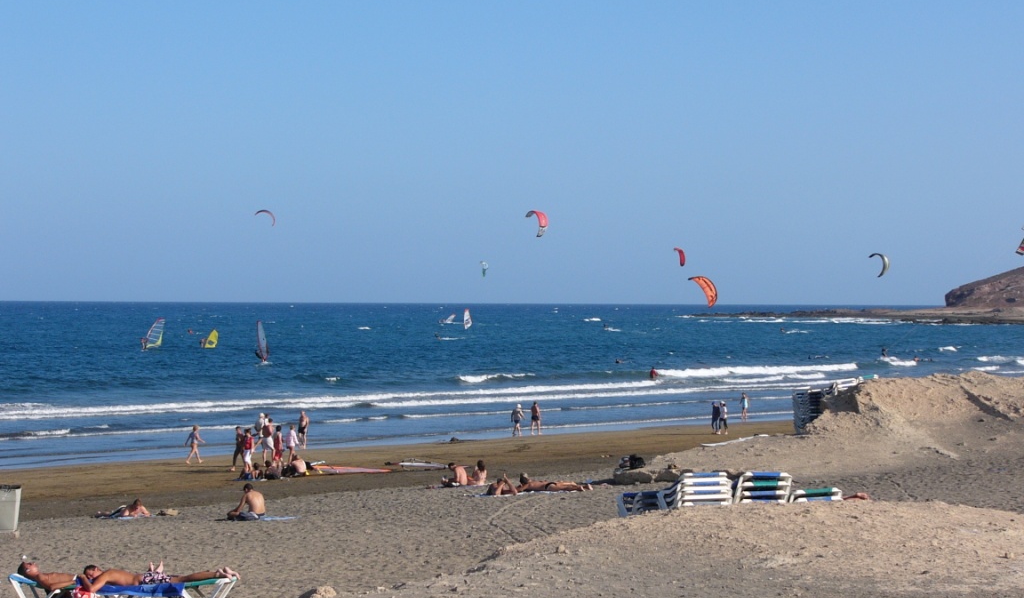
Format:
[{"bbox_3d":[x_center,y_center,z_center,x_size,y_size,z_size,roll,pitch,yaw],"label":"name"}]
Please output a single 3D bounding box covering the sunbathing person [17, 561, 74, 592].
[{"bbox_3d":[-4.893,3.227,26.100,1.720,0.360,0.520,3,0,2],"label":"sunbathing person"}]

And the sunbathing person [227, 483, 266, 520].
[{"bbox_3d":[-6.672,5.114,56.500,0.820,0.880,0.650,0,0,41],"label":"sunbathing person"}]

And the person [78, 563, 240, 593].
[{"bbox_3d":[-3.983,3.175,25.400,1.820,0.300,0.580,0,0,2],"label":"person"}]

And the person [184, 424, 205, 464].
[{"bbox_3d":[-13.395,6.157,95.000,0.750,1.630,0.480,0,0,-28],"label":"person"}]

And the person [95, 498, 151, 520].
[{"bbox_3d":[-10.135,5.451,58.500,1.650,0.430,0.580,0,0,44],"label":"person"}]

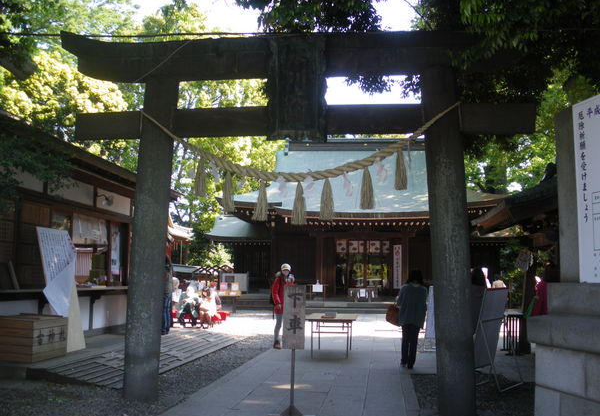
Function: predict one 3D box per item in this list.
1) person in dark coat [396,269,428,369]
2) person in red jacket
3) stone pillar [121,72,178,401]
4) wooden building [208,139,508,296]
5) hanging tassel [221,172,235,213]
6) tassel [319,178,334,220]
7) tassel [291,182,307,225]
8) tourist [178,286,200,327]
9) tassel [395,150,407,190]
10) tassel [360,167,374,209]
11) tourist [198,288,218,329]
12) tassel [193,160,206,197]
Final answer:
[{"bbox_3d":[1.866,1.845,10.467,0.500,1.590,0.360,0,-6,10],"label":"person in dark coat"},{"bbox_3d":[-0.310,1.973,12.500,0.520,1.700,0.420,1,-7,-9],"label":"person in red jacket"},{"bbox_3d":[-1.765,0.307,7.455,0.430,3.792,0.430,2,-6,8],"label":"stone pillar"},{"bbox_3d":[3.118,0.501,30.599,14.000,8.086,9.000,0,-6,8],"label":"wooden building"},{"bbox_3d":[-0.820,-0.179,7.206,0.140,0.470,0.140,0,-6,8],"label":"hanging tassel"},{"bbox_3d":[0.305,-0.096,7.041,0.150,0.470,0.150,0,-6,8],"label":"tassel"},{"bbox_3d":[-0.017,-0.051,7.100,0.170,0.490,0.170,-1,-7,9],"label":"tassel"},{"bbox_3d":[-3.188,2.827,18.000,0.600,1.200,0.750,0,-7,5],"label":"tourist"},{"bbox_3d":[1.116,-0.428,6.930,0.140,0.450,0.140,-1,-7,9],"label":"tassel"},{"bbox_3d":[0.750,-0.218,6.990,0.155,0.470,0.155,-1,-7,9],"label":"tassel"},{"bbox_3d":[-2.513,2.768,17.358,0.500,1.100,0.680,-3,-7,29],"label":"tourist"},{"bbox_3d":[-1.173,-0.344,7.280,0.150,0.440,0.150,-1,-7,9],"label":"tassel"}]

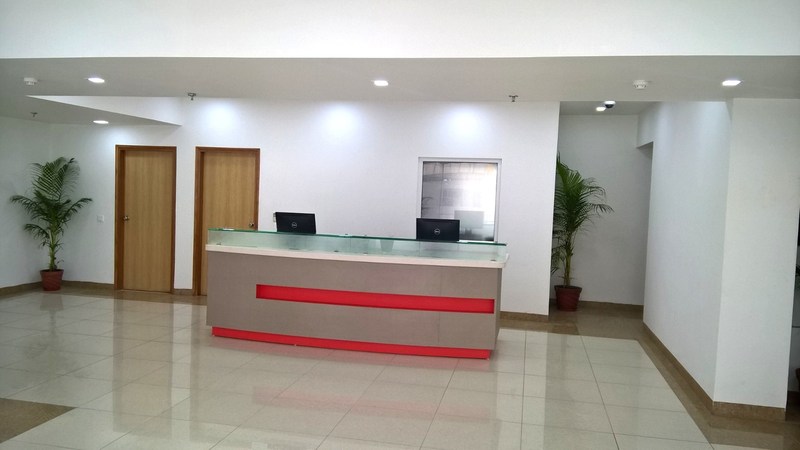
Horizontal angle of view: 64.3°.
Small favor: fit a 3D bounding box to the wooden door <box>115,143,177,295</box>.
[{"bbox_3d":[-3.571,-0.074,8.980,0.942,2.050,0.120,3,3,12],"label":"wooden door"}]

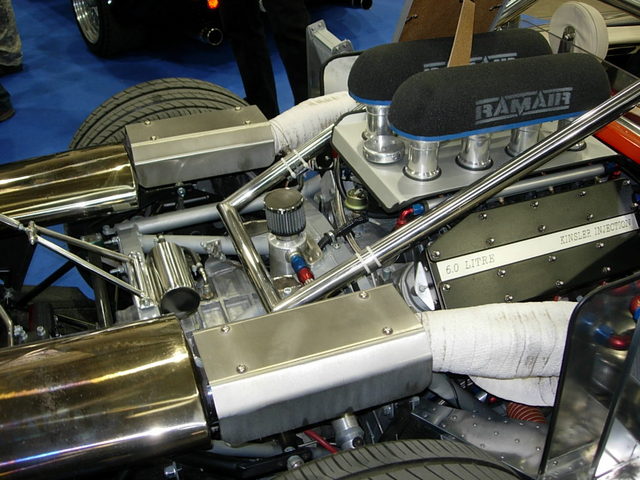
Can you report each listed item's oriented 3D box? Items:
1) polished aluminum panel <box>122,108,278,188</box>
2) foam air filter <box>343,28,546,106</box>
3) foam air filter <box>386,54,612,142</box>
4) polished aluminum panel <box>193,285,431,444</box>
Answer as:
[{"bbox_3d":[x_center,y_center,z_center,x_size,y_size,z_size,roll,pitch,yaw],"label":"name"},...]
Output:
[{"bbox_3d":[-0.286,-0.231,1.685,0.319,0.104,0.174,-12,35,-16],"label":"polished aluminum panel"},{"bbox_3d":[0.278,-0.370,1.450,0.450,0.088,0.158,-12,35,-16],"label":"foam air filter"},{"bbox_3d":[0.344,-0.285,1.319,0.450,0.088,0.158,-12,35,-16],"label":"foam air filter"},{"bbox_3d":[-0.016,0.176,1.060,0.319,0.104,0.174,-12,35,-16],"label":"polished aluminum panel"}]

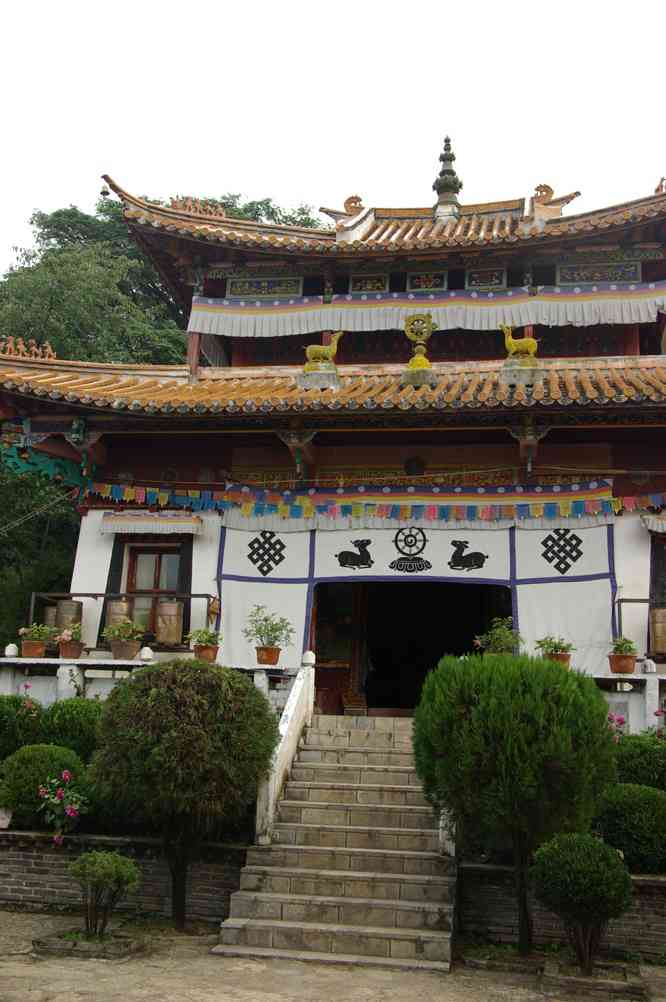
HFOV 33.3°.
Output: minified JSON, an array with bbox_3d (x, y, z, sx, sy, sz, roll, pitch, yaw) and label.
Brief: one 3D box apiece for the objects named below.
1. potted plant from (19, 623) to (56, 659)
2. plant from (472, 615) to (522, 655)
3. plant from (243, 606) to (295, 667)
[{"bbox_3d":[-3.286,1.550,12.366,0.416,0.398,0.387,0,-13,11],"label":"potted plant"},{"bbox_3d":[1.825,1.487,12.347,0.549,0.410,0.500,0,-13,9],"label":"plant"},{"bbox_3d":[-0.691,1.437,11.901,0.548,0.662,0.510,0,-13,11],"label":"plant"}]

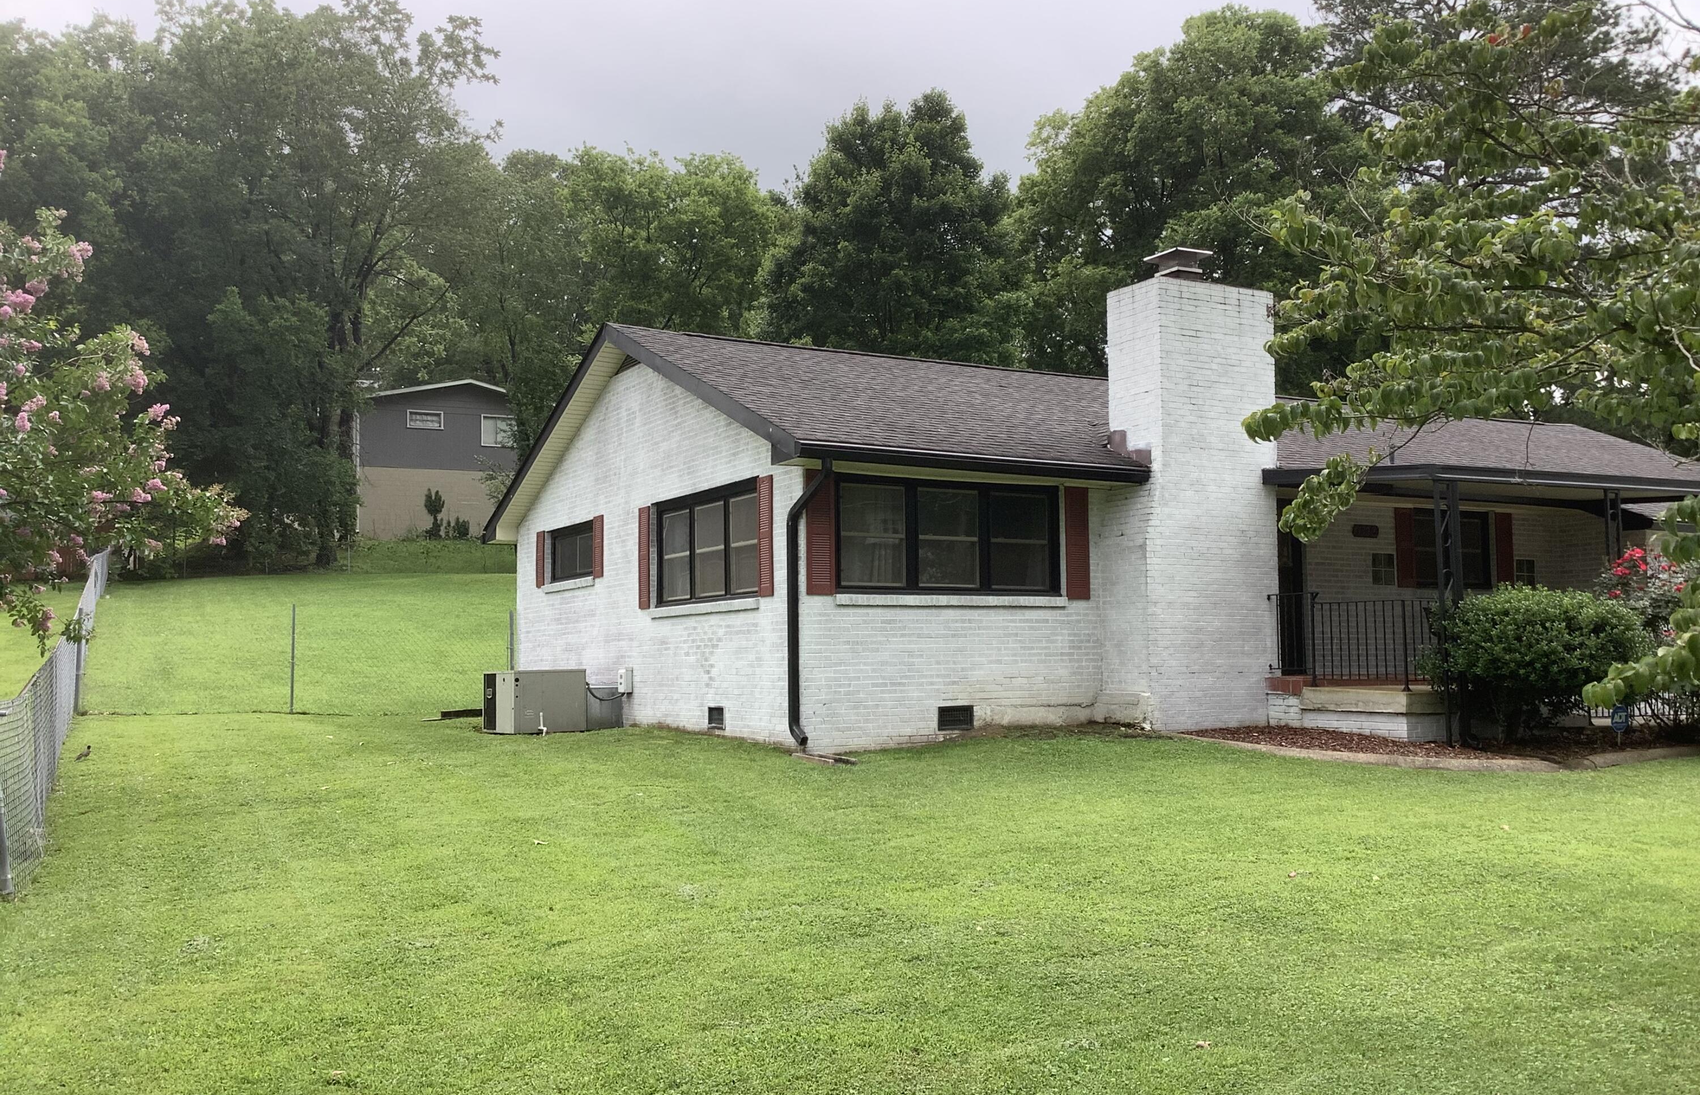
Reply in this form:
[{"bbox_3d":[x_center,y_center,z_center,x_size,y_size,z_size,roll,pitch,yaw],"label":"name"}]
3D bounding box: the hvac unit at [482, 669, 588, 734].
[{"bbox_3d":[-3.787,1.846,18.273,0.870,0.730,1.190,2,-5,-30],"label":"hvac unit"}]

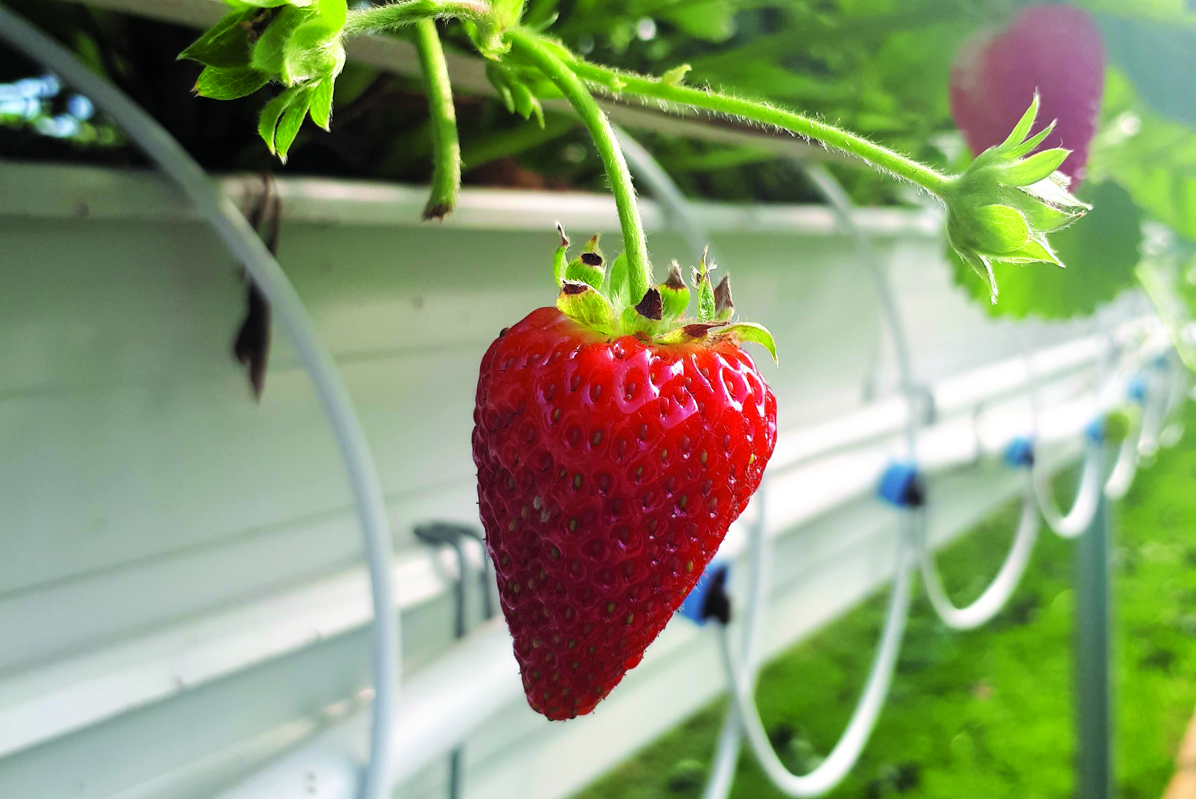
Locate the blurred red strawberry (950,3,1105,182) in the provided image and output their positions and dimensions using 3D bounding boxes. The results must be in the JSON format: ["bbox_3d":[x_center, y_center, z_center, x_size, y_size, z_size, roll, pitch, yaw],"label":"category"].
[{"bbox_3d":[0.104,-0.071,0.300,0.037,0.049,0.037,-2,5,0],"label":"blurred red strawberry"}]

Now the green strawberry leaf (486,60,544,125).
[{"bbox_3d":[-0.011,-0.041,0.166,0.007,0.009,0.005,-2,5,0],"label":"green strawberry leaf"}]

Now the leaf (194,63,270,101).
[{"bbox_3d":[-0.048,-0.041,0.162,0.010,0.004,0.004,-2,5,0],"label":"leaf"}]

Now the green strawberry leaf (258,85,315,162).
[{"bbox_3d":[-0.043,-0.038,0.170,0.007,0.011,0.005,9,3,0],"label":"green strawberry leaf"}]

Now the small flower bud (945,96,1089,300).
[{"bbox_3d":[0.057,-0.028,0.170,0.019,0.027,0.022,-2,6,10],"label":"small flower bud"}]

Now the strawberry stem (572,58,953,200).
[{"bbox_3d":[0.021,-0.036,0.162,0.052,0.005,0.006,18,0,0],"label":"strawberry stem"}]

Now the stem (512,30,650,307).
[{"bbox_3d":[-0.001,-0.031,0.162,0.008,0.039,0.006,-26,0,0],"label":"stem"}]

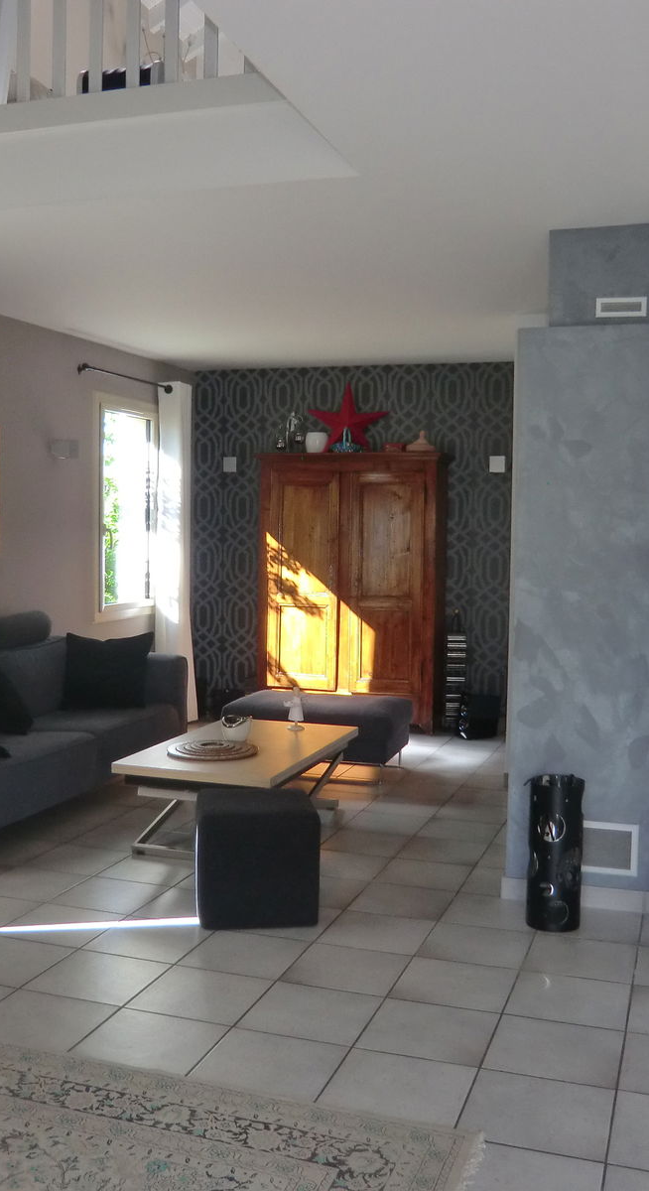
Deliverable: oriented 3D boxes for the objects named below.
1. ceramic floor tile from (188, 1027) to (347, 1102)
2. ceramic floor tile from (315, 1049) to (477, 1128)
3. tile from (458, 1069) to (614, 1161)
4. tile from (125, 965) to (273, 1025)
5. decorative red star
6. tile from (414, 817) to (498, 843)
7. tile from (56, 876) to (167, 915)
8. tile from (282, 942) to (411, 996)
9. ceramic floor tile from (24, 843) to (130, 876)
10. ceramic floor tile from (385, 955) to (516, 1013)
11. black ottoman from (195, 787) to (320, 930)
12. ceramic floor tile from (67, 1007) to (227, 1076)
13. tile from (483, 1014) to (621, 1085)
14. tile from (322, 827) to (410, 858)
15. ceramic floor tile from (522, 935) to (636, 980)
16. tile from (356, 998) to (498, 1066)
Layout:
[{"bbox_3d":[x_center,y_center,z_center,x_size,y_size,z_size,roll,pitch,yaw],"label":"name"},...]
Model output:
[{"bbox_3d":[-0.142,1.210,2.831,0.337,0.010,0.337,2,3,18],"label":"ceramic floor tile"},{"bbox_3d":[0.181,1.211,2.705,0.337,0.010,0.337,2,3,18],"label":"ceramic floor tile"},{"bbox_3d":[0.510,1.233,2.621,0.338,0.010,0.338,2,3,18],"label":"tile"},{"bbox_3d":[-0.360,1.184,3.260,0.337,0.010,0.337,2,3,18],"label":"tile"},{"bbox_3d":[0.182,-1.282,8.107,0.620,0.565,0.070,2,3,18],"label":"decorative red star"},{"bbox_3d":[0.616,1.091,5.074,0.337,0.010,0.337,2,3,18],"label":"tile"},{"bbox_3d":[-0.787,1.118,4.100,0.337,0.010,0.337,2,3,18],"label":"tile"},{"bbox_3d":[0.077,1.178,3.472,0.337,0.010,0.337,2,3,18],"label":"tile"},{"bbox_3d":[-1.006,1.103,4.558,0.337,0.010,0.337,2,3,18],"label":"ceramic floor tile"},{"bbox_3d":[0.402,1.188,3.366,0.337,0.010,0.337,2,3,18],"label":"ceramic floor tile"},{"bbox_3d":[-0.242,0.932,3.972,0.400,0.400,0.400,0,3,-7],"label":"black ottoman"},{"bbox_3d":[-0.467,1.187,2.915,0.337,0.010,0.337,2,3,18],"label":"ceramic floor tile"},{"bbox_3d":[0.619,1.218,2.947,0.338,0.010,0.338,2,3,18],"label":"tile"},{"bbox_3d":[0.185,1.096,4.852,0.337,0.010,0.337,2,3,18],"label":"tile"},{"bbox_3d":[0.837,1.182,3.587,0.337,0.010,0.337,2,3,18],"label":"ceramic floor tile"},{"bbox_3d":[0.288,1.195,3.021,0.337,0.010,0.337,2,3,18],"label":"tile"}]

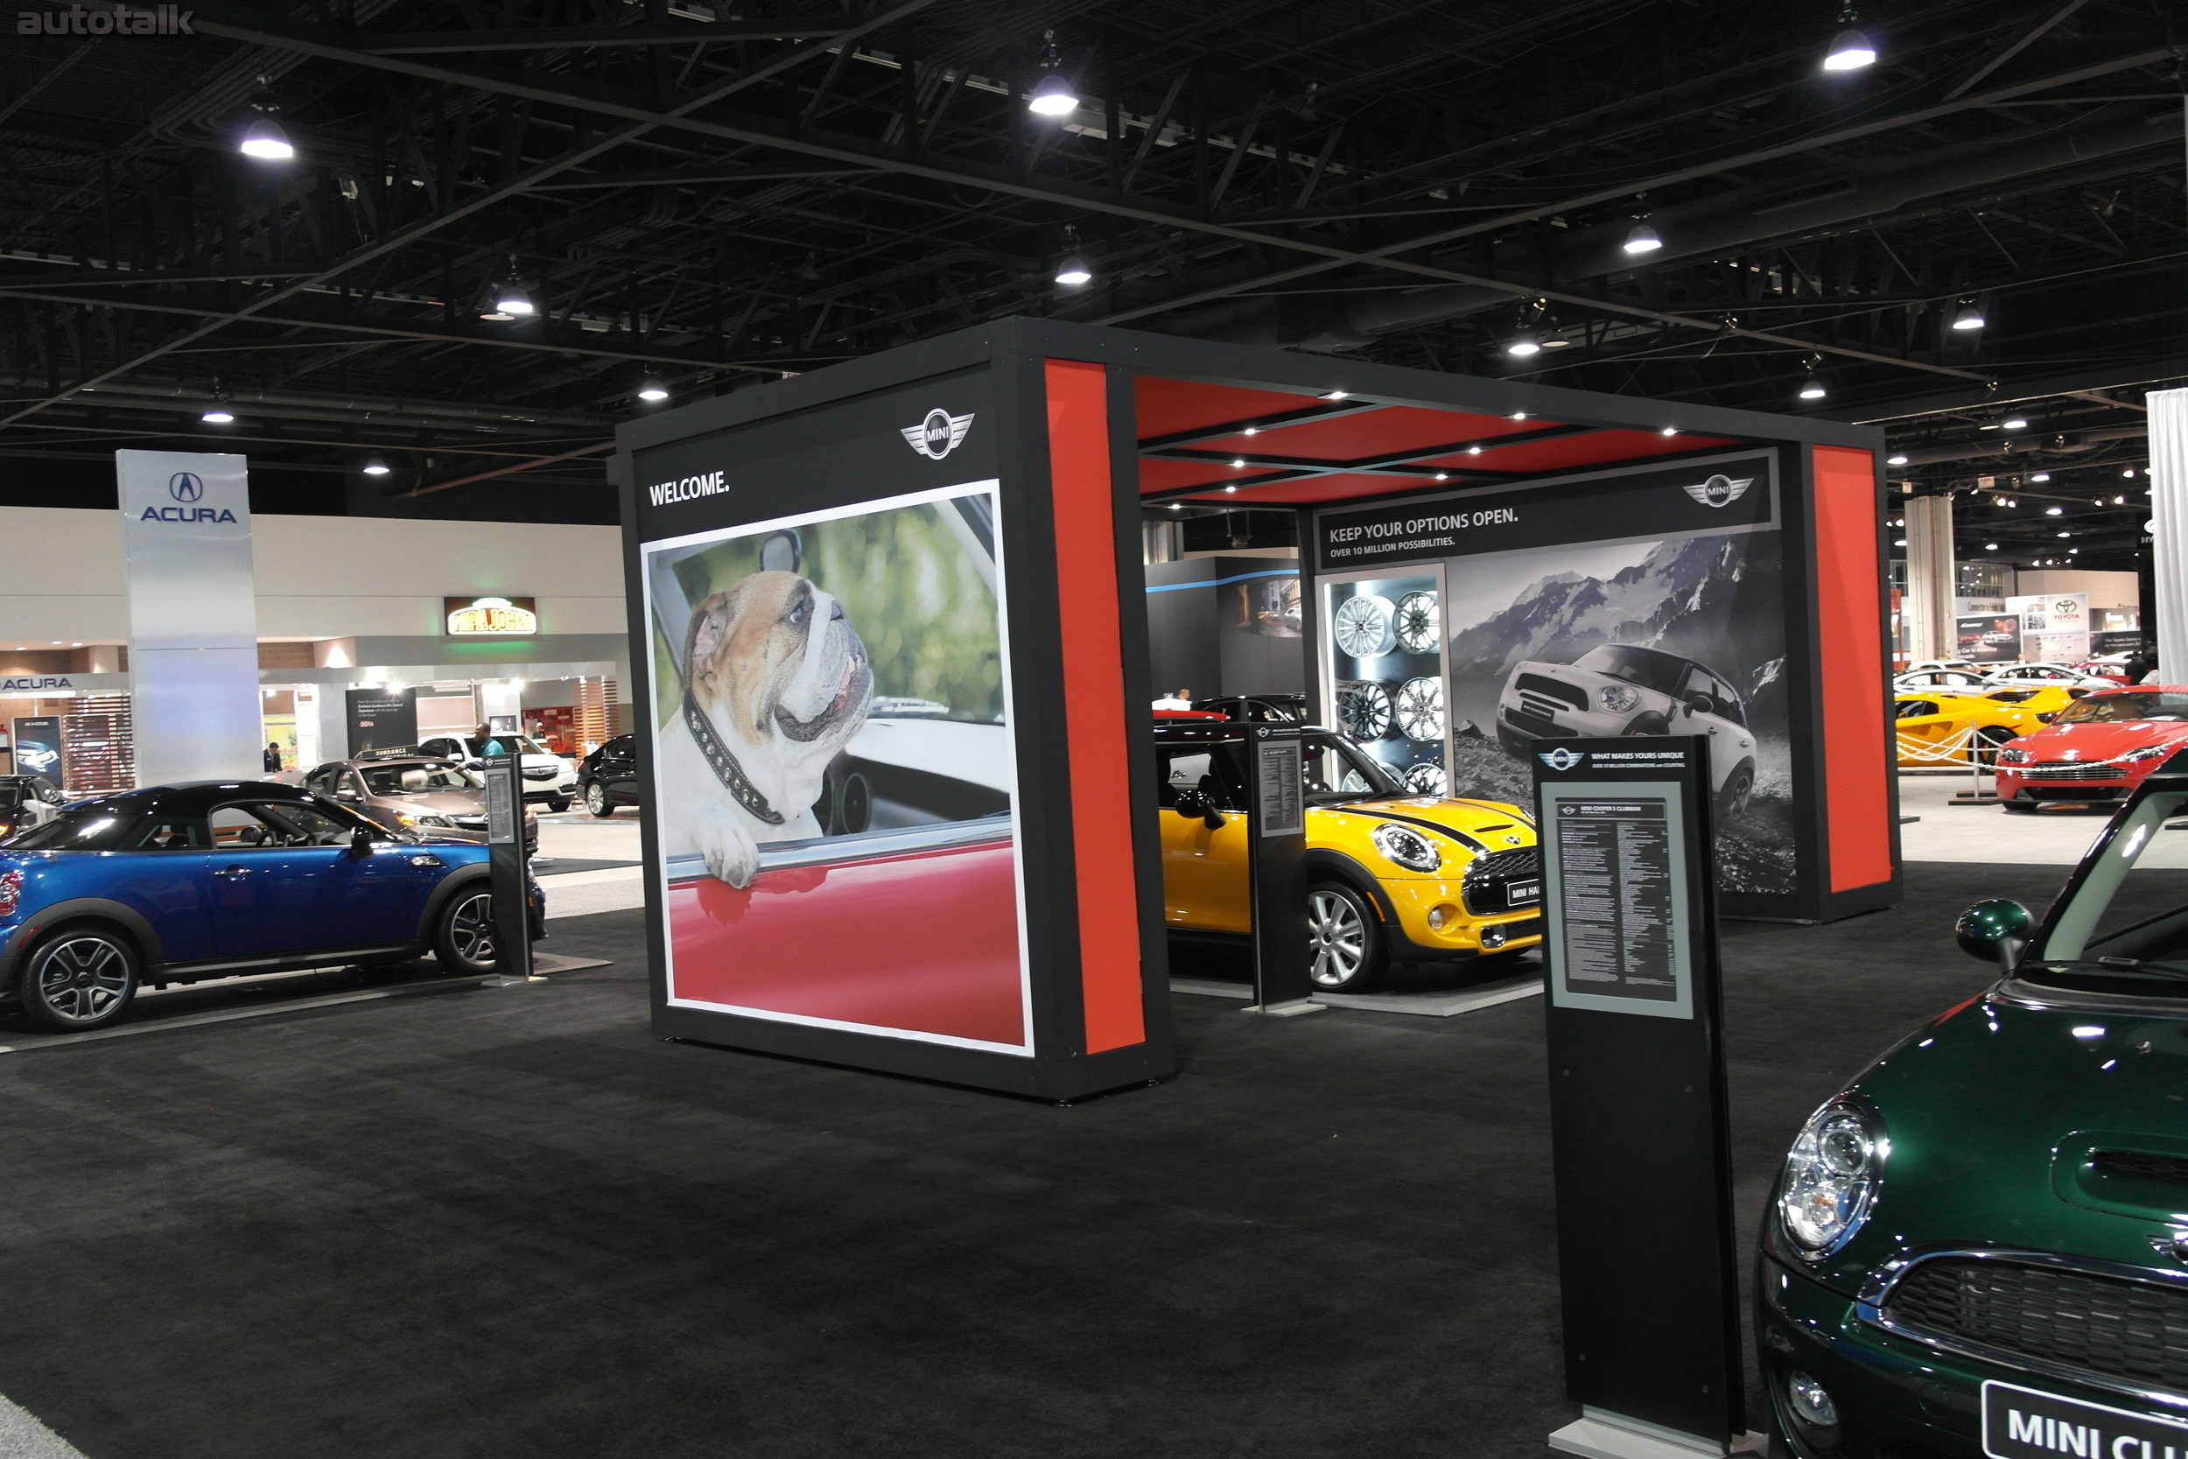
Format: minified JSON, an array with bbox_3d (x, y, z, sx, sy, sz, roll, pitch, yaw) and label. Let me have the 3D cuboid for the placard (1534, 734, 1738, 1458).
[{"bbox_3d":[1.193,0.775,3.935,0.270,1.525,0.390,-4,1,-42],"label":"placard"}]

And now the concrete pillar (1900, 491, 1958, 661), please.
[{"bbox_3d":[28.439,-4.331,62.009,1.500,7.500,1.500,-3,1,3],"label":"concrete pillar"}]

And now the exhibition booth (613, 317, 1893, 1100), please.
[{"bbox_3d":[1.272,-0.183,11.319,7.500,3.260,3.700,-4,1,-42],"label":"exhibition booth"}]

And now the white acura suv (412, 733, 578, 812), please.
[{"bbox_3d":[-13.815,1.033,41.806,1.960,1.720,4.900,-4,1,-42],"label":"white acura suv"}]

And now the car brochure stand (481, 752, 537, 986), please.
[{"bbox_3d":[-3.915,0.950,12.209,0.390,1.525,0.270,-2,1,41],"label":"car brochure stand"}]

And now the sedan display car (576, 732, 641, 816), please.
[{"bbox_3d":[-8.466,0.866,36.407,1.930,1.620,4.800,-4,1,-44],"label":"sedan display car"}]

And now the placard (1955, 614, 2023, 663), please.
[{"bbox_3d":[32.208,-3.277,66.000,2.800,1.750,0.250,-3,1,14],"label":"placard"}]

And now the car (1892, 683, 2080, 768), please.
[{"bbox_3d":[11.673,0.117,26.910,1.900,1.180,4.400,-4,1,-43],"label":"car"}]

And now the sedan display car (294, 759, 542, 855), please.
[{"bbox_3d":[-9.153,1.131,24.409,1.800,1.420,4.550,-4,1,-42],"label":"sedan display car"}]

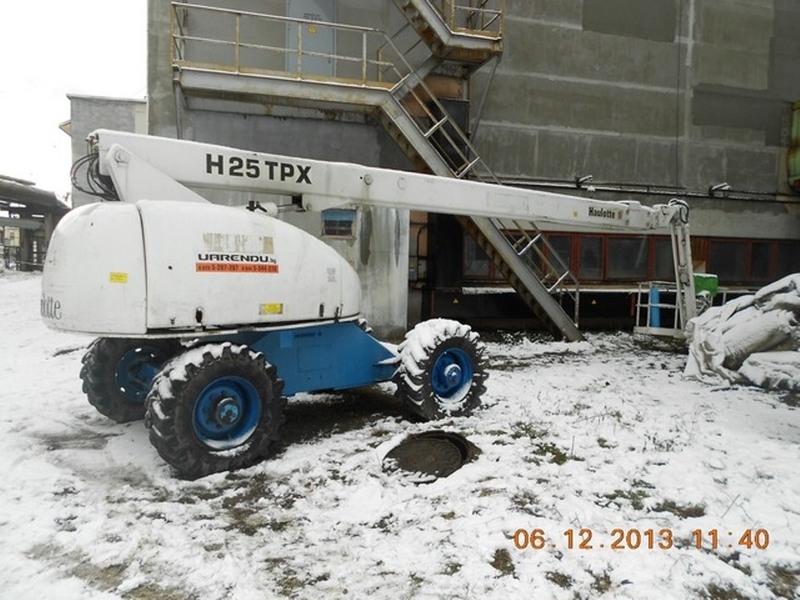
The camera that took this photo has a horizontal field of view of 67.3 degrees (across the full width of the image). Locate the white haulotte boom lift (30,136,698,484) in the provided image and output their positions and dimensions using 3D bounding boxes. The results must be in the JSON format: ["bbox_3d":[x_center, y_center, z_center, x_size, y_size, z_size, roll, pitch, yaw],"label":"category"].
[{"bbox_3d":[1.587,-0.160,8.321,11.363,2.707,2.424,-2,4,-37],"label":"white haulotte boom lift"}]

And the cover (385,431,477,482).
[{"bbox_3d":[0.253,1.297,4.980,0.740,0.090,0.740,1,10,0],"label":"cover"}]

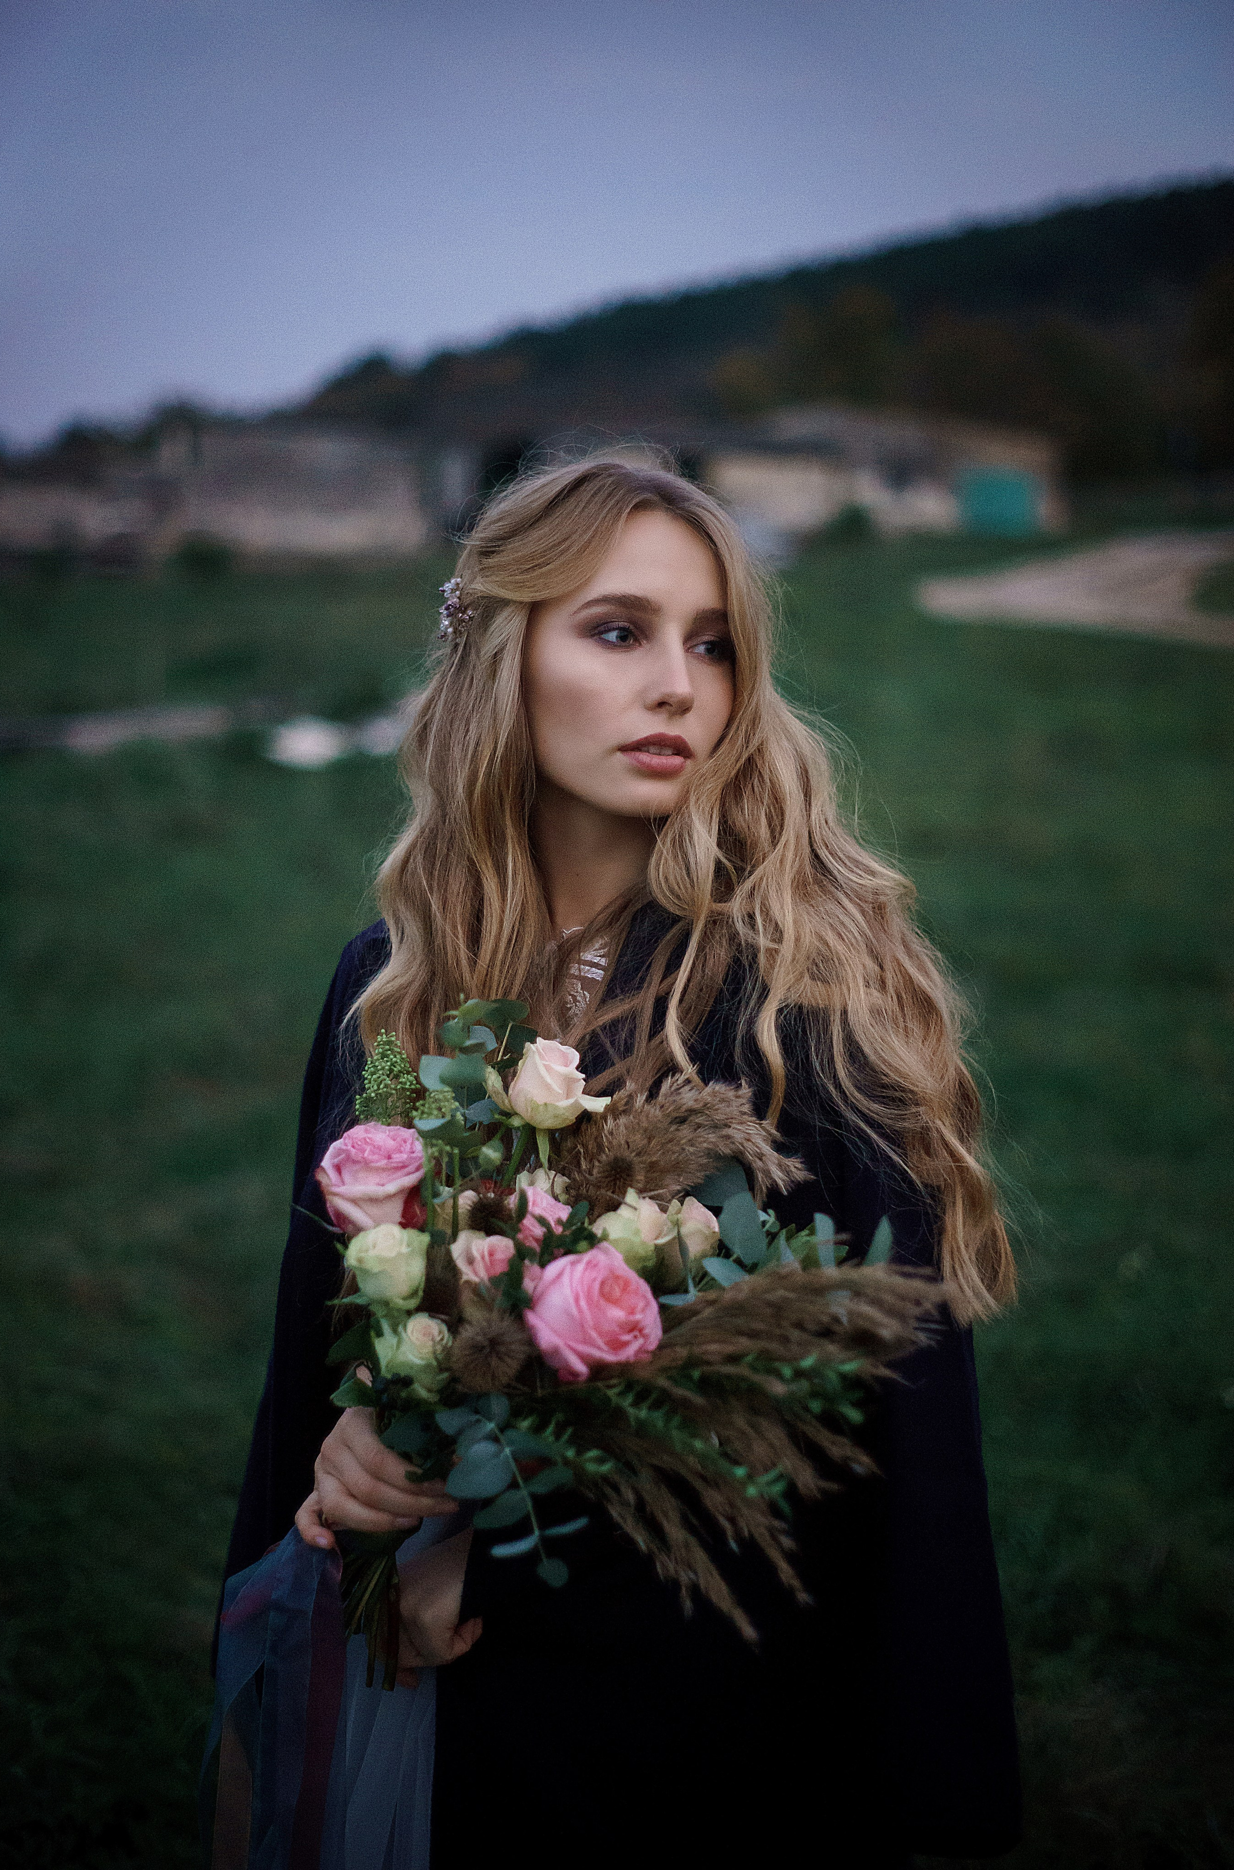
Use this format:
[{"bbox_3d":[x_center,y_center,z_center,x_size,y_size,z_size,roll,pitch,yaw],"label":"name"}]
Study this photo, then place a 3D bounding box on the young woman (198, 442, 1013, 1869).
[{"bbox_3d":[0.003,0.520,1.780,0.530,1.680,0.420,2,8,16],"label":"young woman"}]

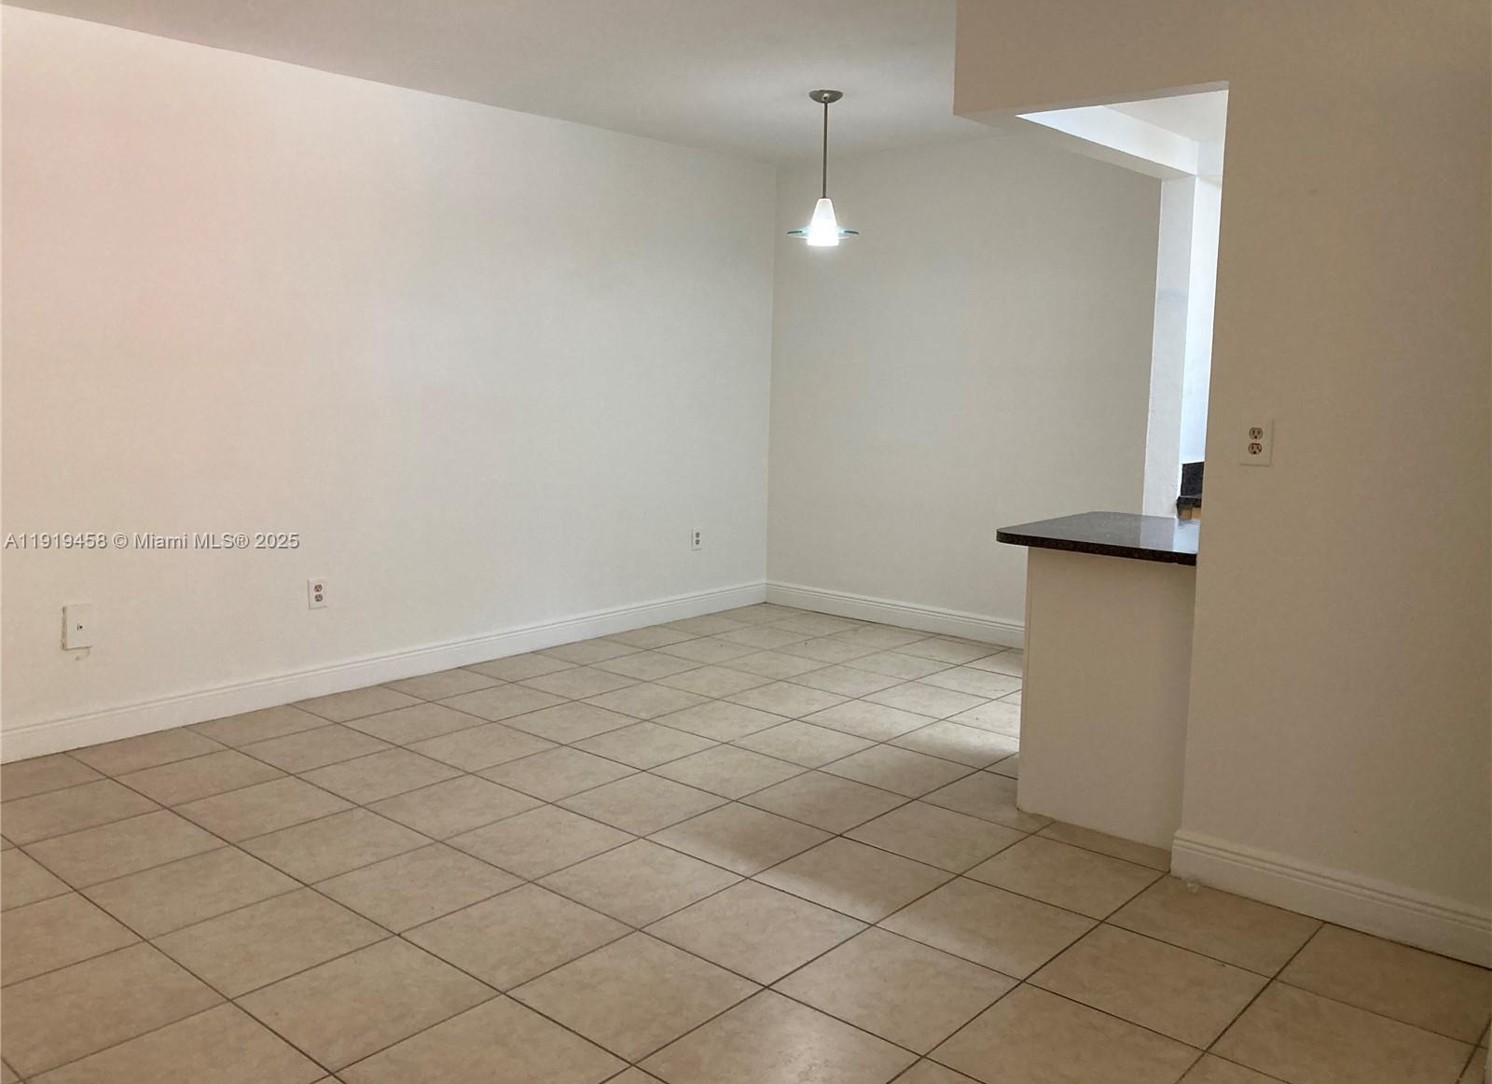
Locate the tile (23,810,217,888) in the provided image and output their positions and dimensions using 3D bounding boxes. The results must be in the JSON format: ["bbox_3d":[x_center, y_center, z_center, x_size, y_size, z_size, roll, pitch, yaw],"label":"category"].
[{"bbox_3d":[-1.739,0.856,3.385,0.404,0.010,0.404,8,11,40],"label":"tile"}]

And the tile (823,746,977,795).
[{"bbox_3d":[0.522,0.785,4.140,0.402,0.010,0.402,8,11,40],"label":"tile"}]

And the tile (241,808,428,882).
[{"bbox_3d":[-1.165,0.859,3.433,0.400,0.012,0.400,8,11,40],"label":"tile"}]

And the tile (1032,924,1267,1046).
[{"bbox_3d":[0.911,0.995,2.726,0.400,0.012,0.400,8,11,40],"label":"tile"}]

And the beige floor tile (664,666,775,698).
[{"bbox_3d":[-0.137,0.610,5.219,0.400,0.010,0.400,8,11,40],"label":"beige floor tile"}]

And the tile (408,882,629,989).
[{"bbox_3d":[-0.549,0.947,2.914,0.402,0.010,0.402,8,11,40],"label":"tile"}]

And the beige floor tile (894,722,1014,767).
[{"bbox_3d":[0.792,0.746,4.468,0.407,0.010,0.407,8,11,40],"label":"beige floor tile"}]

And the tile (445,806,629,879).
[{"bbox_3d":[-0.588,0.860,3.469,0.404,0.010,0.404,8,11,40],"label":"tile"}]

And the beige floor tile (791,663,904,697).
[{"bbox_3d":[0.440,0.617,5.307,0.407,0.010,0.407,8,11,40],"label":"beige floor tile"}]

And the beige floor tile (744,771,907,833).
[{"bbox_3d":[0.254,0.826,3.834,0.402,0.010,0.402,8,11,40],"label":"beige floor tile"}]

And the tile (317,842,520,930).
[{"bbox_3d":[-0.855,0.901,3.163,0.404,0.010,0.404,8,11,40],"label":"tile"}]

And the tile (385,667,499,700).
[{"bbox_3d":[-1.279,0.608,5.127,0.380,0.010,0.404,8,11,40],"label":"tile"}]

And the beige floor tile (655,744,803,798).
[{"bbox_3d":[-0.054,0.777,4.067,0.400,0.012,0.400,8,11,40],"label":"beige floor tile"}]

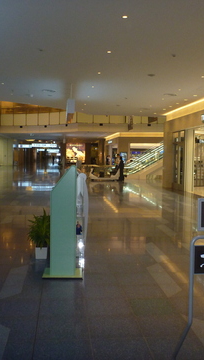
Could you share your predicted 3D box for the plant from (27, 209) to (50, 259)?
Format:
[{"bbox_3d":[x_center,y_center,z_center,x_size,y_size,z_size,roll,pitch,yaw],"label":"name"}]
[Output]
[{"bbox_3d":[-0.946,0.845,6.137,0.450,0.786,0.450,1,4,-6],"label":"plant"}]

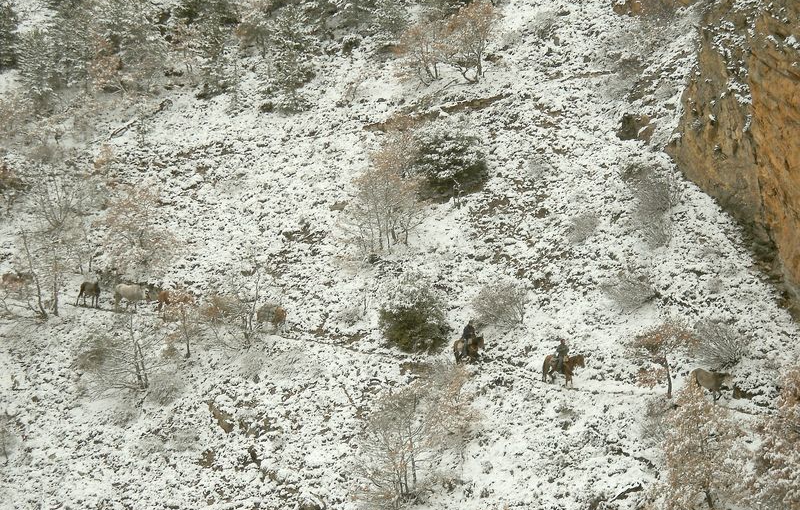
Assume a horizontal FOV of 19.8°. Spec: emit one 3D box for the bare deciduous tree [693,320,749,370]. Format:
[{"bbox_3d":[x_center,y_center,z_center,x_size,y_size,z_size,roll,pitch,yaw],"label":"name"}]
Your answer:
[{"bbox_3d":[15.409,4.303,110.000,2.700,2.300,2.400,0,4,0],"label":"bare deciduous tree"}]

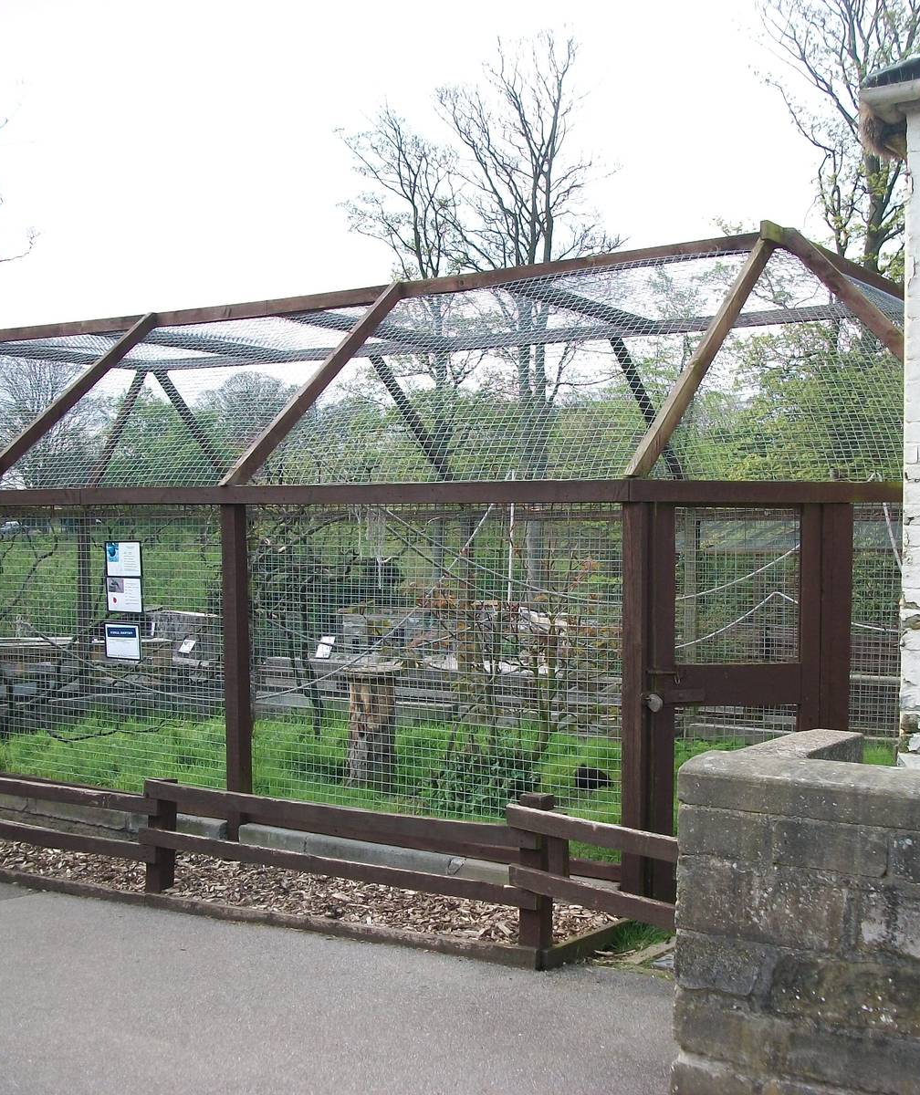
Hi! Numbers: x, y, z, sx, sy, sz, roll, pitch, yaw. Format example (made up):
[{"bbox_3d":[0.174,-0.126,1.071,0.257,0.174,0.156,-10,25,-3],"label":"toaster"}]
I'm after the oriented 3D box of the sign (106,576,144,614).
[{"bbox_3d":[-2.004,0.286,8.080,0.320,0.225,0.020,1,3,34],"label":"sign"}]

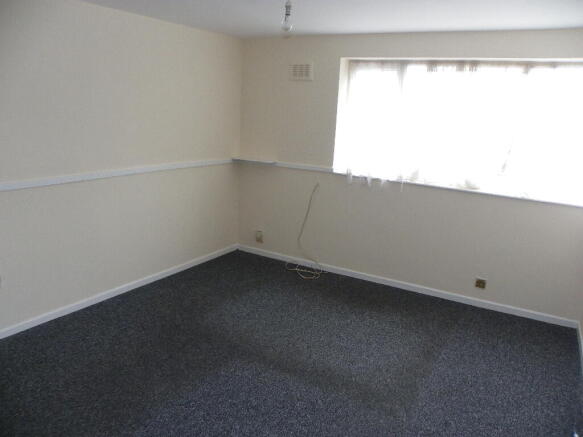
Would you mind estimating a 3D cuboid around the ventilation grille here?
[{"bbox_3d":[0.097,-1.444,4.317,0.280,0.172,0.018,10,15,30],"label":"ventilation grille"}]

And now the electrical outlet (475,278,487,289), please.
[{"bbox_3d":[1.639,0.566,3.789,0.090,0.087,0.015,10,15,30],"label":"electrical outlet"}]

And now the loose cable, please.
[{"bbox_3d":[0.141,0.107,4.420,0.400,0.910,0.330,10,15,30],"label":"loose cable"}]

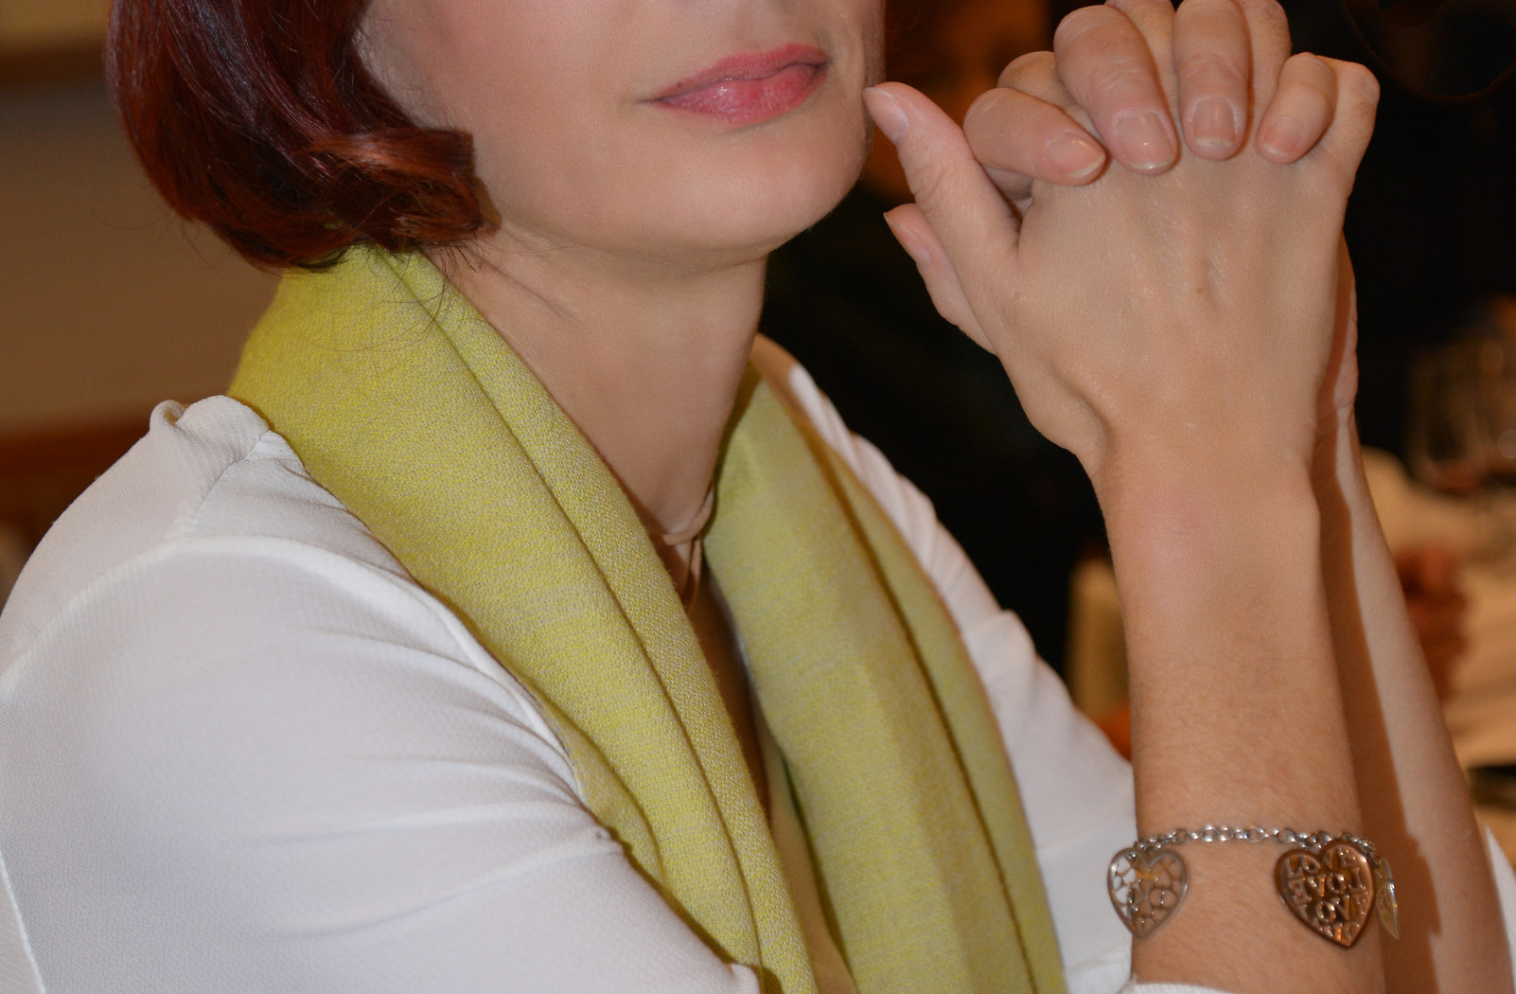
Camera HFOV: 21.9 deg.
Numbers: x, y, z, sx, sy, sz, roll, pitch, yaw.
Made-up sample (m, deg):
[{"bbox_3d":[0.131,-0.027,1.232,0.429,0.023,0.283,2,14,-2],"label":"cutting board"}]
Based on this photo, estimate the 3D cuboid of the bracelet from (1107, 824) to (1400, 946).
[{"bbox_3d":[0.111,0.086,0.875,0.064,0.027,0.056,-2,-2,6],"label":"bracelet"}]

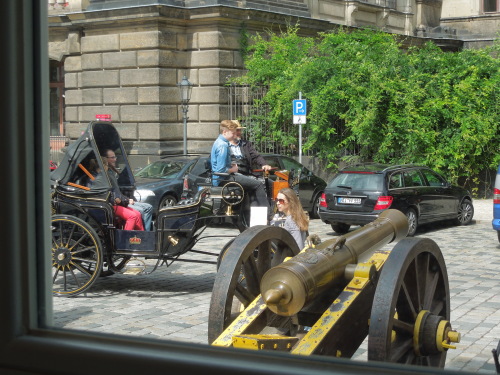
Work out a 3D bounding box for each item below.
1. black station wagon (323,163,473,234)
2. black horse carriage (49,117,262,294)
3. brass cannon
[{"bbox_3d":[3.392,0.214,19.675,1.780,1.460,4.600,3,4,37],"label":"black station wagon"},{"bbox_3d":[-1.177,0.258,12.140,3.620,2.300,1.750,1,4,11],"label":"black horse carriage"},{"bbox_3d":[0.463,1.016,6.391,1.920,1.480,3.570,2,4,30],"label":"brass cannon"}]

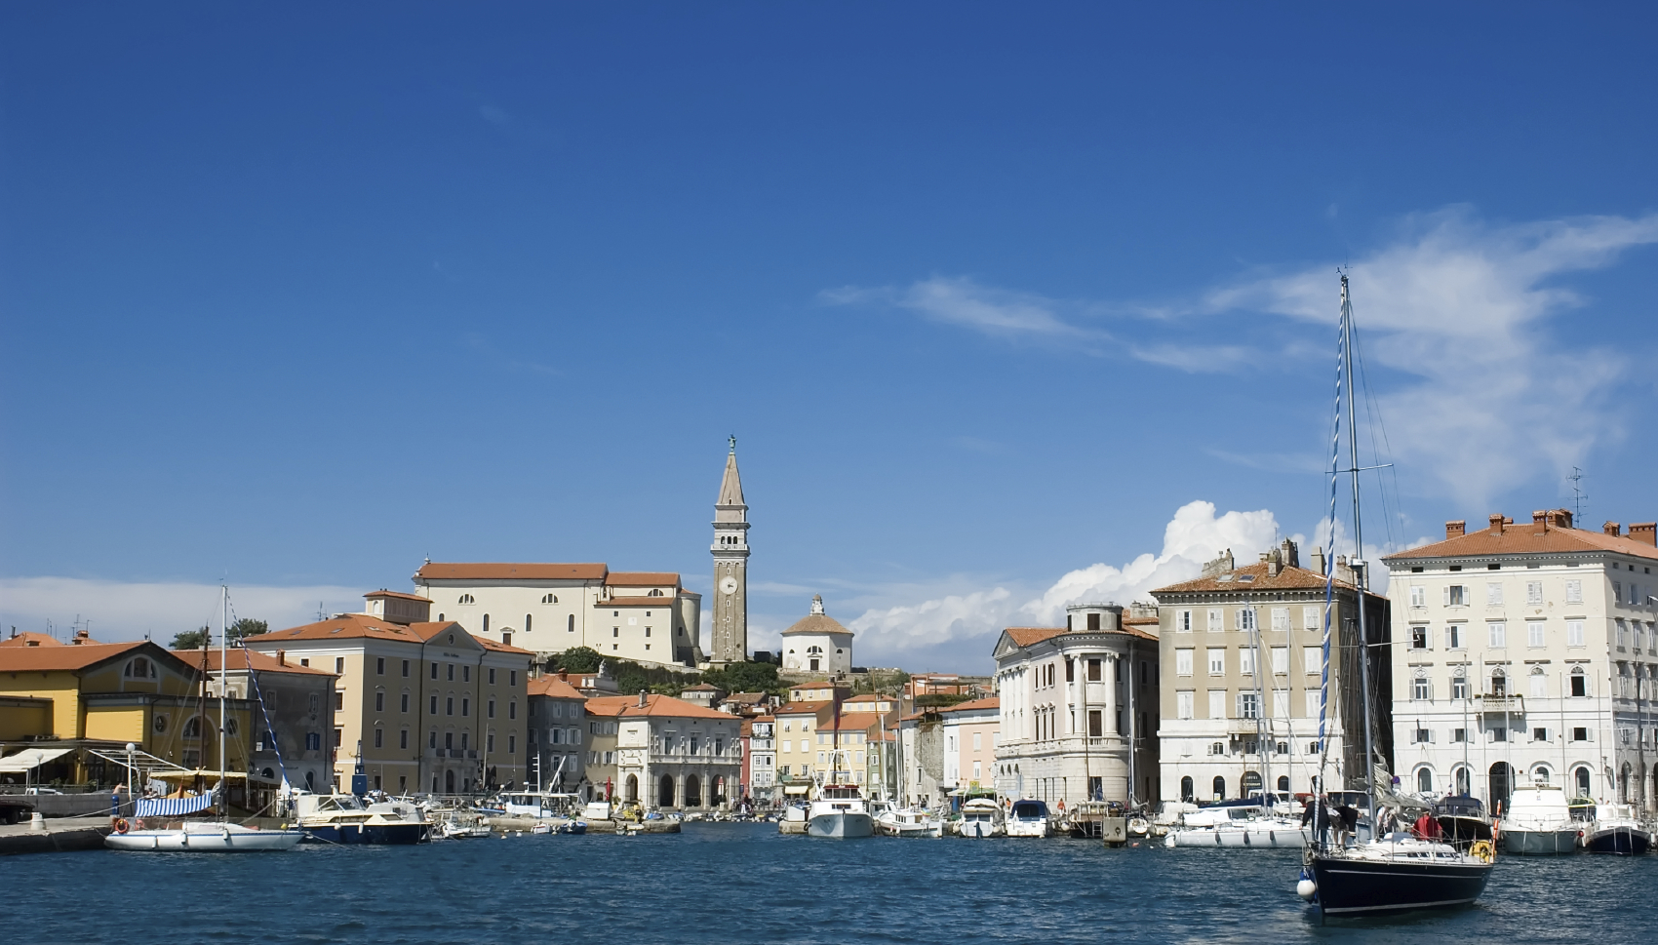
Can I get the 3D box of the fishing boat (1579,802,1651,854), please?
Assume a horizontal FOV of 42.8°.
[{"bbox_3d":[43.665,19.645,117.343,3.100,2.900,8.400,-3,-9,18],"label":"fishing boat"}]

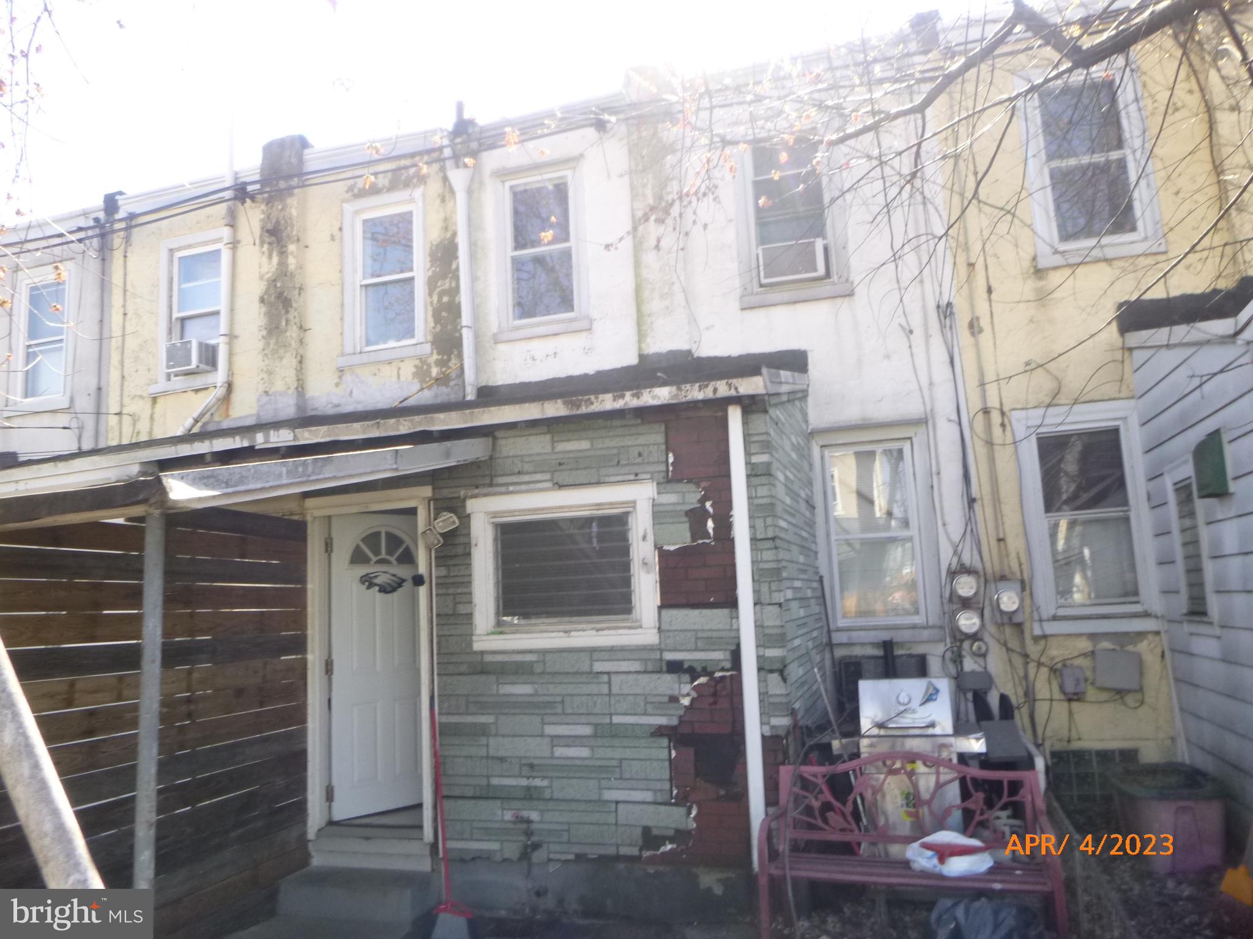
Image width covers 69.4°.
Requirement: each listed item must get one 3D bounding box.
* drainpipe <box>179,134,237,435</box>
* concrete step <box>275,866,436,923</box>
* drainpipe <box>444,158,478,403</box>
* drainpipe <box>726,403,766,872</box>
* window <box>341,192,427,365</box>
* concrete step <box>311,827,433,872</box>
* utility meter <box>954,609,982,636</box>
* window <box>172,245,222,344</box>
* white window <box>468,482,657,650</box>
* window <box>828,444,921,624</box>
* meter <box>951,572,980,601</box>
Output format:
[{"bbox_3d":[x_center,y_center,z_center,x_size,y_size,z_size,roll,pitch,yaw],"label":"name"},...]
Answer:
[{"bbox_3d":[-4.550,-2.047,9.872,0.607,3.330,0.150,-5,-9,16],"label":"drainpipe"},{"bbox_3d":[-1.591,2.509,5.354,0.910,0.182,0.320,-6,-9,17],"label":"concrete step"},{"bbox_3d":[-1.450,-1.703,8.158,0.230,2.198,0.160,-6,-9,17],"label":"drainpipe"},{"bbox_3d":[0.657,0.871,4.925,0.078,2.502,0.064,-5,-9,17],"label":"drainpipe"},{"bbox_3d":[-2.503,-1.982,9.399,0.984,1.770,0.130,-5,-9,16],"label":"window"},{"bbox_3d":[-1.528,2.377,5.679,0.845,0.167,0.290,-5,-9,16],"label":"concrete step"},{"bbox_3d":[2.724,1.221,7.226,0.205,0.213,0.180,-5,-9,16],"label":"utility meter"},{"bbox_3d":[-4.367,-1.621,9.299,0.670,1.393,0.100,-6,-9,17],"label":"window"},{"bbox_3d":[-0.379,0.590,5.381,1.176,0.903,0.120,-6,-9,17],"label":"white window"},{"bbox_3d":[2.103,0.543,7.687,0.711,1.521,0.100,-5,-9,16],"label":"window"},{"bbox_3d":[2.712,0.938,7.268,0.205,0.226,0.180,-5,-9,16],"label":"meter"}]

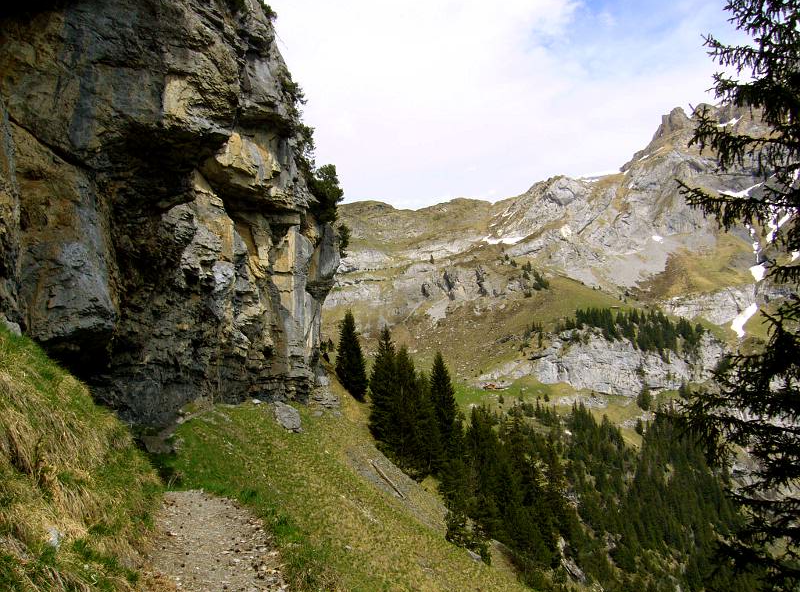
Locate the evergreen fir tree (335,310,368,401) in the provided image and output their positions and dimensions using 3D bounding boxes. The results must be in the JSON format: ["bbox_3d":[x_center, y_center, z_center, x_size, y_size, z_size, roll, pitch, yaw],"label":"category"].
[{"bbox_3d":[-3.900,4.820,65.000,2.730,7.310,2.730,0,-2,0],"label":"evergreen fir tree"}]

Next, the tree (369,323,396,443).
[{"bbox_3d":[-1.110,6.450,58.000,2.370,8.530,2.370,0,-2,0],"label":"tree"}]

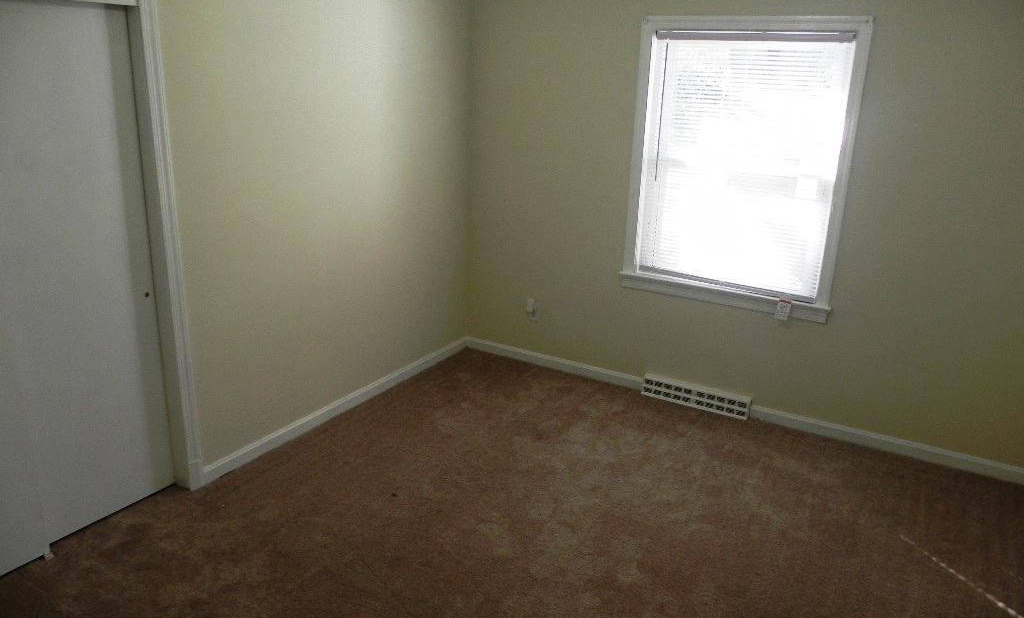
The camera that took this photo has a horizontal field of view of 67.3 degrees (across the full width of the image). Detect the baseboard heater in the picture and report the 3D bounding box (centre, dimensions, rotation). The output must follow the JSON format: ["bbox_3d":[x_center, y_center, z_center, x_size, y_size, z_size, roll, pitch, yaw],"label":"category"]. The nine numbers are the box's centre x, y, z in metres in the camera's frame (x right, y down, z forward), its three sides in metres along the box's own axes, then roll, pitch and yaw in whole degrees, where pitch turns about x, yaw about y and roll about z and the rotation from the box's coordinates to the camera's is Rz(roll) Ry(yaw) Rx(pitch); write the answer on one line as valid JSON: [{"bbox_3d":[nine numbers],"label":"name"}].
[{"bbox_3d":[1.047,0.495,4.396,0.620,0.122,0.057,12,20,28],"label":"baseboard heater"}]

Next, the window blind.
[{"bbox_3d":[1.166,-0.749,4.020,0.973,1.312,0.042,12,20,28],"label":"window blind"}]

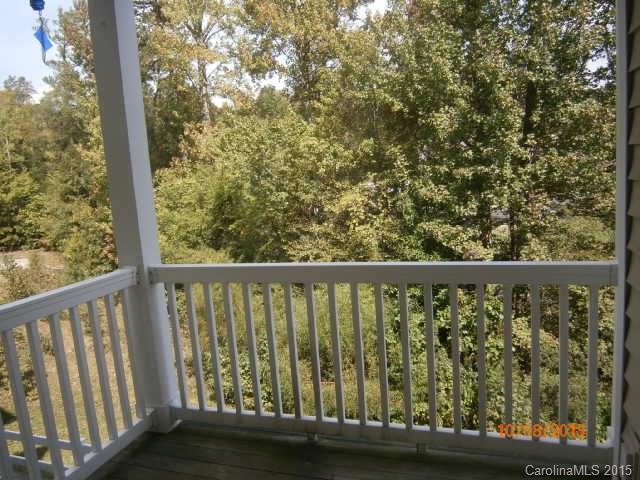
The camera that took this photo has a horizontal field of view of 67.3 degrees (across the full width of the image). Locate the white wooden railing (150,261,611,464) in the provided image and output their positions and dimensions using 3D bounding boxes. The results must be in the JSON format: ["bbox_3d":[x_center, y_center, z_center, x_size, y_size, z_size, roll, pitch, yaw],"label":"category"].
[{"bbox_3d":[0.192,0.574,2.443,2.295,0.915,0.072,-1,8,17],"label":"white wooden railing"}]

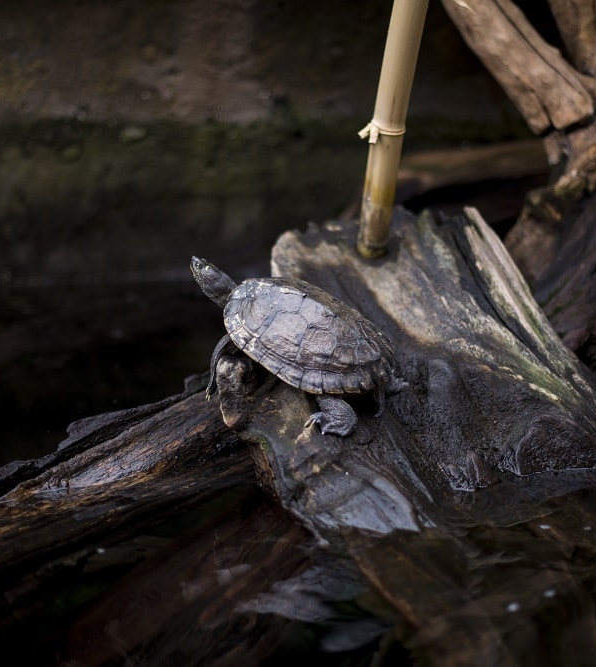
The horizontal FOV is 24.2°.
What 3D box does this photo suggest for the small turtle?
[{"bbox_3d":[-0.012,-0.004,1.367,0.242,0.100,0.152,33,41,20],"label":"small turtle"}]

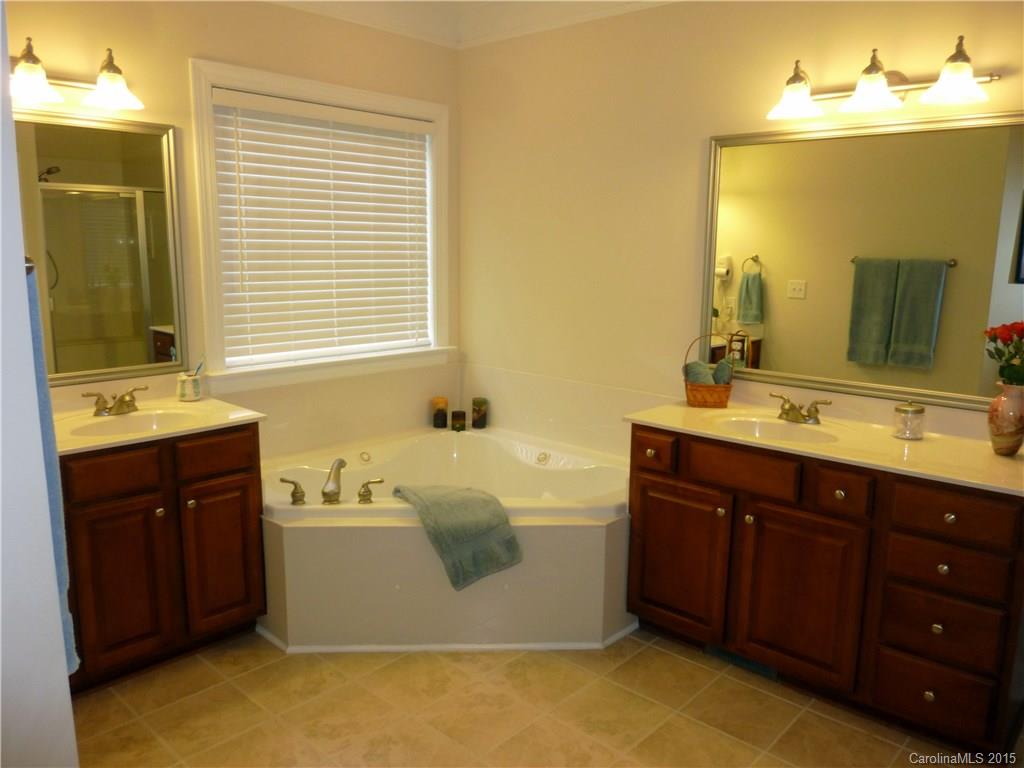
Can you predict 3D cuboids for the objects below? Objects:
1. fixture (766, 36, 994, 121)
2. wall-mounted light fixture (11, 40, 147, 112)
[{"bbox_3d":[1.211,-0.997,2.446,0.690,0.200,0.210,9,13,42],"label":"fixture"},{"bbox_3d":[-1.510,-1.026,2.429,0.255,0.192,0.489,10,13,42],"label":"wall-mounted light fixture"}]

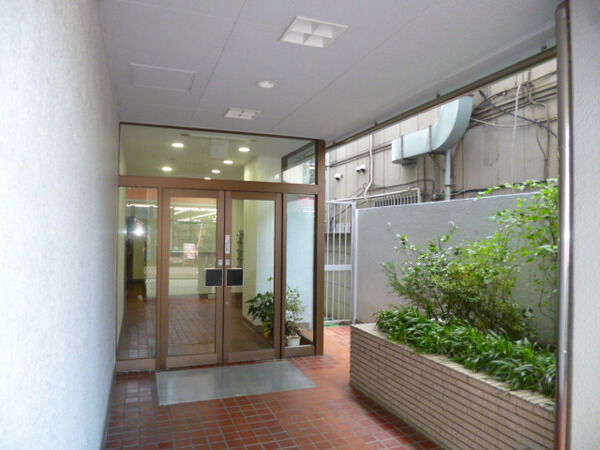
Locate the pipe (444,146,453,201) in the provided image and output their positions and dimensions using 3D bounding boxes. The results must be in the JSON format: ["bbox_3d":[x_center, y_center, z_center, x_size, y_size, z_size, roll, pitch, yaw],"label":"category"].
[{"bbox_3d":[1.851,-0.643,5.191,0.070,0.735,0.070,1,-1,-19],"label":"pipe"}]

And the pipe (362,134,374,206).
[{"bbox_3d":[1.191,-0.949,7.181,0.080,1.274,0.200,1,-1,-19],"label":"pipe"}]

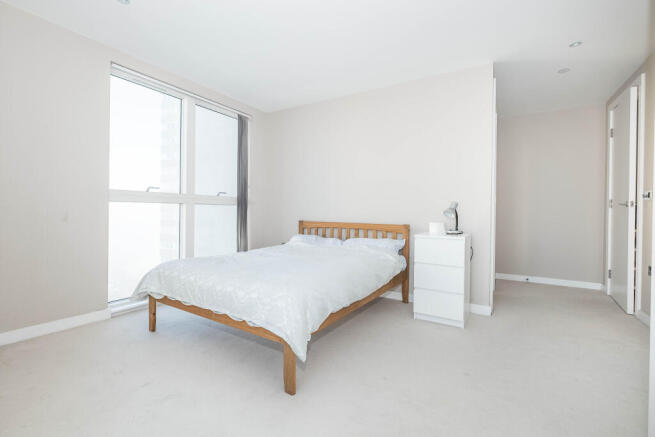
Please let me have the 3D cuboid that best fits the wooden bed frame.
[{"bbox_3d":[-0.268,0.479,2.606,1.516,0.847,1.937,1,0,33],"label":"wooden bed frame"}]

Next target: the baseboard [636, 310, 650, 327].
[{"bbox_3d":[2.860,0.886,2.458,0.020,0.100,0.287,1,0,34],"label":"baseboard"}]

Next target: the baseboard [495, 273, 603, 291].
[{"bbox_3d":[3.037,0.879,3.796,1.211,0.100,0.020,1,0,23],"label":"baseboard"}]

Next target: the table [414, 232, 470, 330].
[{"bbox_3d":[1.090,0.537,2.574,0.405,0.760,0.490,1,0,31],"label":"table"}]

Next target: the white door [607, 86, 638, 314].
[{"bbox_3d":[3.176,-0.171,2.935,0.050,2.195,0.783,1,0,37],"label":"white door"}]

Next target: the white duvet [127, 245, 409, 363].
[{"bbox_3d":[-0.344,0.502,2.518,1.686,0.400,1.807,1,0,33],"label":"white duvet"}]

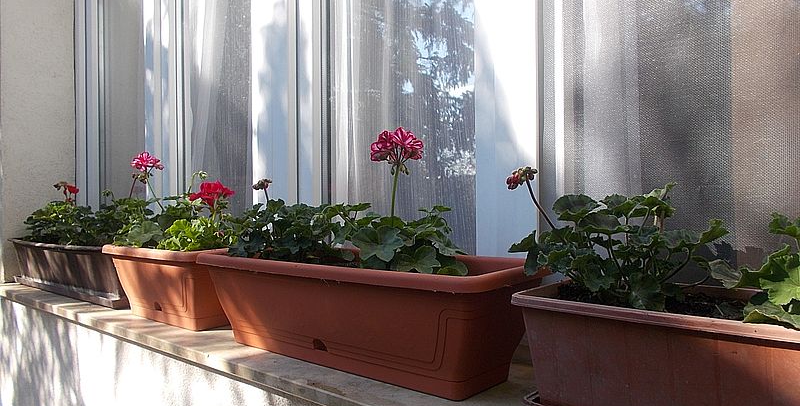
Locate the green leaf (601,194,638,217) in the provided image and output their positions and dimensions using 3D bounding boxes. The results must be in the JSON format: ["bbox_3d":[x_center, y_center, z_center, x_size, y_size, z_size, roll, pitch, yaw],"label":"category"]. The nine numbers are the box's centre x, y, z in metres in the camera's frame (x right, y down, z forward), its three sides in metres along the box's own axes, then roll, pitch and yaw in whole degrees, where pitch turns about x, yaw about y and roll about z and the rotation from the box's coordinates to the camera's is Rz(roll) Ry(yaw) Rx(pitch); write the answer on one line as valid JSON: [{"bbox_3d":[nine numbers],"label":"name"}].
[{"bbox_3d":[0.248,0.003,0.680,0.043,0.028,0.045,-1,0,11],"label":"green leaf"}]

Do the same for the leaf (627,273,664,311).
[{"bbox_3d":[0.252,0.092,0.616,0.036,0.039,0.026,0,1,22],"label":"leaf"}]

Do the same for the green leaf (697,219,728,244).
[{"bbox_3d":[0.322,0.030,0.617,0.027,0.027,0.030,0,1,28],"label":"green leaf"}]

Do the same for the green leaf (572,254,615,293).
[{"bbox_3d":[0.214,0.078,0.665,0.046,0.045,0.028,-1,0,19],"label":"green leaf"}]

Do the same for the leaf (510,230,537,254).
[{"bbox_3d":[0.150,0.049,0.738,0.034,0.027,0.030,0,1,12],"label":"leaf"}]

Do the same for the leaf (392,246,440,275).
[{"bbox_3d":[0.020,0.073,0.780,0.065,0.038,0.032,0,1,1],"label":"leaf"}]

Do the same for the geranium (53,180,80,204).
[{"bbox_3d":[-0.996,-0.034,1.790,0.076,0.071,0.055,-1,0,-11],"label":"geranium"}]

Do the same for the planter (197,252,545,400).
[{"bbox_3d":[-0.071,0.163,0.936,0.585,0.157,0.231,-1,0,42],"label":"planter"}]

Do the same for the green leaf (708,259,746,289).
[{"bbox_3d":[0.340,0.074,0.623,0.035,0.031,0.025,0,1,29],"label":"green leaf"}]

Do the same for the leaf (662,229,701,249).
[{"bbox_3d":[0.294,0.038,0.627,0.036,0.021,0.035,0,1,25],"label":"leaf"}]

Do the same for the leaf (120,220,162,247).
[{"bbox_3d":[-0.555,0.066,1.290,0.090,0.060,0.060,-1,0,0],"label":"leaf"}]

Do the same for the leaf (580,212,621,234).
[{"bbox_3d":[0.224,0.022,0.670,0.042,0.025,0.040,0,1,18],"label":"leaf"}]

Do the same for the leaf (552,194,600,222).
[{"bbox_3d":[0.207,0.005,0.710,0.052,0.033,0.040,0,1,16],"label":"leaf"}]

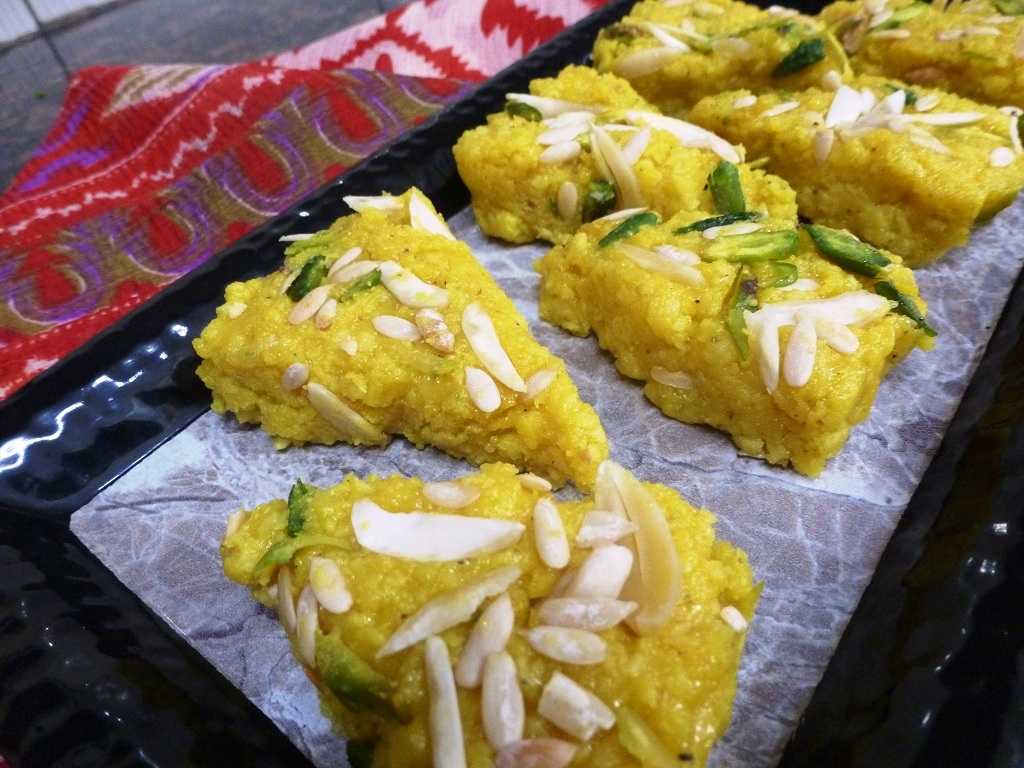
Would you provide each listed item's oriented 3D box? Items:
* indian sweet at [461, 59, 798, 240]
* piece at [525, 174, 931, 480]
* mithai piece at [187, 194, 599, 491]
[{"bbox_3d":[0.030,-0.050,0.176,0.049,0.022,0.084,-39,52,-25],"label":"indian sweet"},{"bbox_3d":[0.041,-0.017,0.142,0.068,0.021,0.040,30,57,33],"label":"piece"},{"bbox_3d":[-0.014,-0.003,0.139,0.081,0.021,0.055,31,58,33],"label":"mithai piece"}]

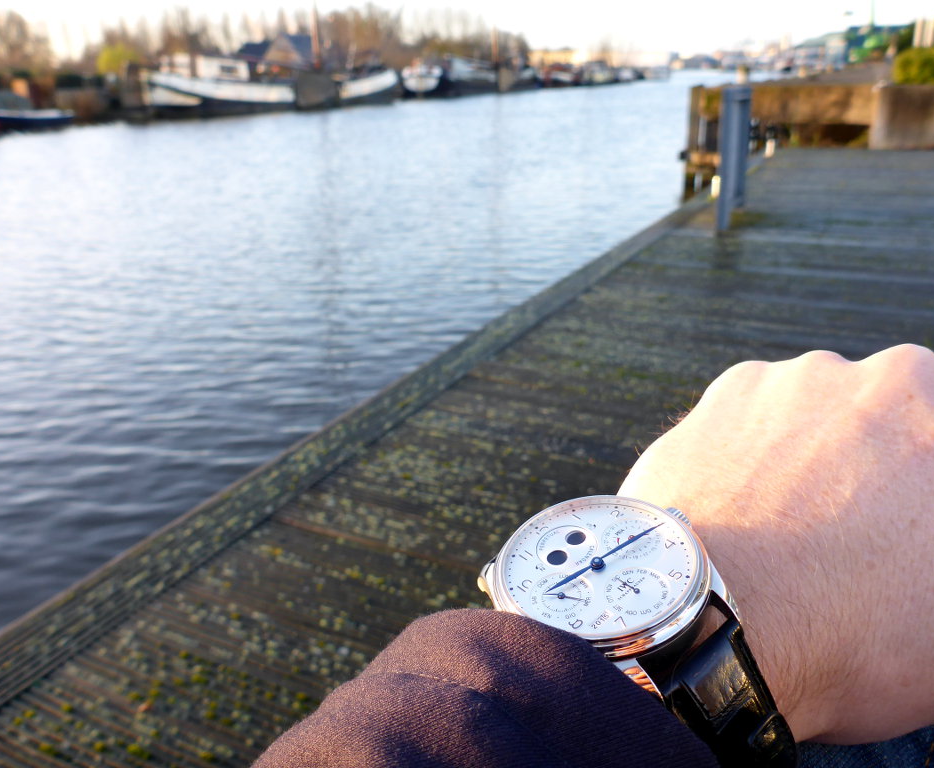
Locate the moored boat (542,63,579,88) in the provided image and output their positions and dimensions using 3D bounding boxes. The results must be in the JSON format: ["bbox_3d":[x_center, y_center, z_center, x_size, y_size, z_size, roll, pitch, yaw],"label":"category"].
[{"bbox_3d":[11.200,-37.435,100.245,2.600,2.900,8.000,9,23,21],"label":"moored boat"}]

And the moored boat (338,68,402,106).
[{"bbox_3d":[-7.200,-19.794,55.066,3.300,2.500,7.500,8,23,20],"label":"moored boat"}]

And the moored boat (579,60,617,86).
[{"bbox_3d":[18.000,-42.520,113.288,2.900,3.000,9.000,8,23,20],"label":"moored boat"}]

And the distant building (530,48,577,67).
[{"bbox_3d":[19.500,-74.663,190.922,10.500,5.300,9.000,2,21,6],"label":"distant building"}]

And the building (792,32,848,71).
[{"bbox_3d":[95.000,-89.358,222.768,13.000,9.200,11.000,8,23,20],"label":"building"}]

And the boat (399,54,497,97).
[{"bbox_3d":[-1.200,-27.318,73.600,4.000,3.200,14.000,7,22,17],"label":"boat"}]

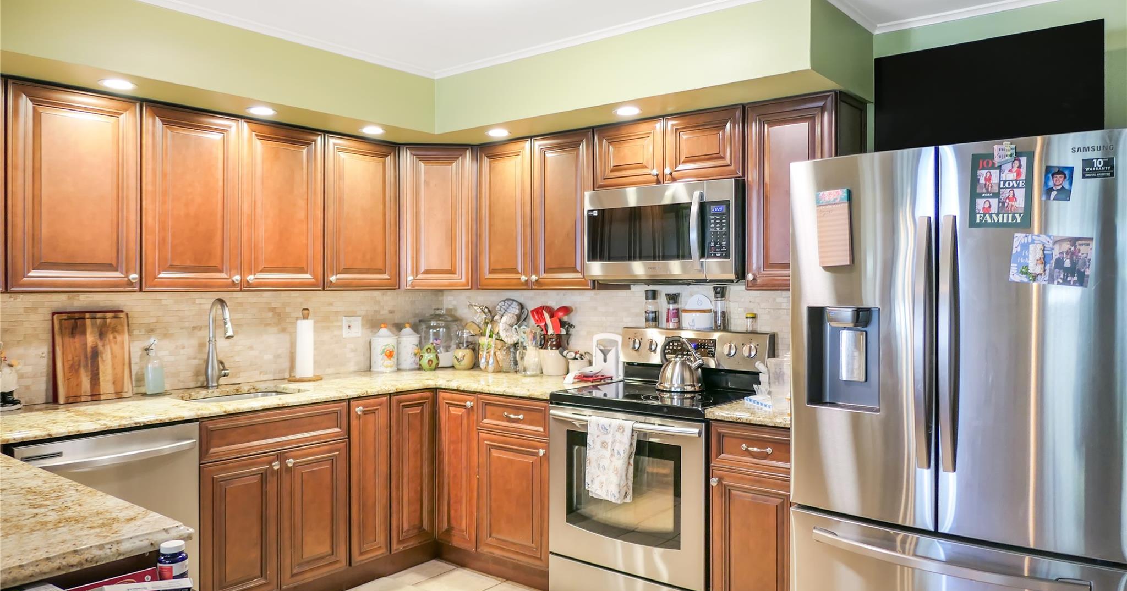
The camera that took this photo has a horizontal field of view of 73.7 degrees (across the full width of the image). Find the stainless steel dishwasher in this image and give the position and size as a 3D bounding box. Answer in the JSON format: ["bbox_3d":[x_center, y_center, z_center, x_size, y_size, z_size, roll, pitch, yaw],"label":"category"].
[{"bbox_3d":[-1.815,0.920,2.838,0.636,0.864,0.594,0,1,40],"label":"stainless steel dishwasher"}]

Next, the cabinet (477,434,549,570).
[{"bbox_3d":[-0.061,0.963,3.816,0.463,0.598,0.589,0,1,39],"label":"cabinet"}]

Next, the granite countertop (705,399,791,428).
[{"bbox_3d":[0.896,0.474,3.016,0.411,0.036,0.630,0,1,39],"label":"granite countertop"}]

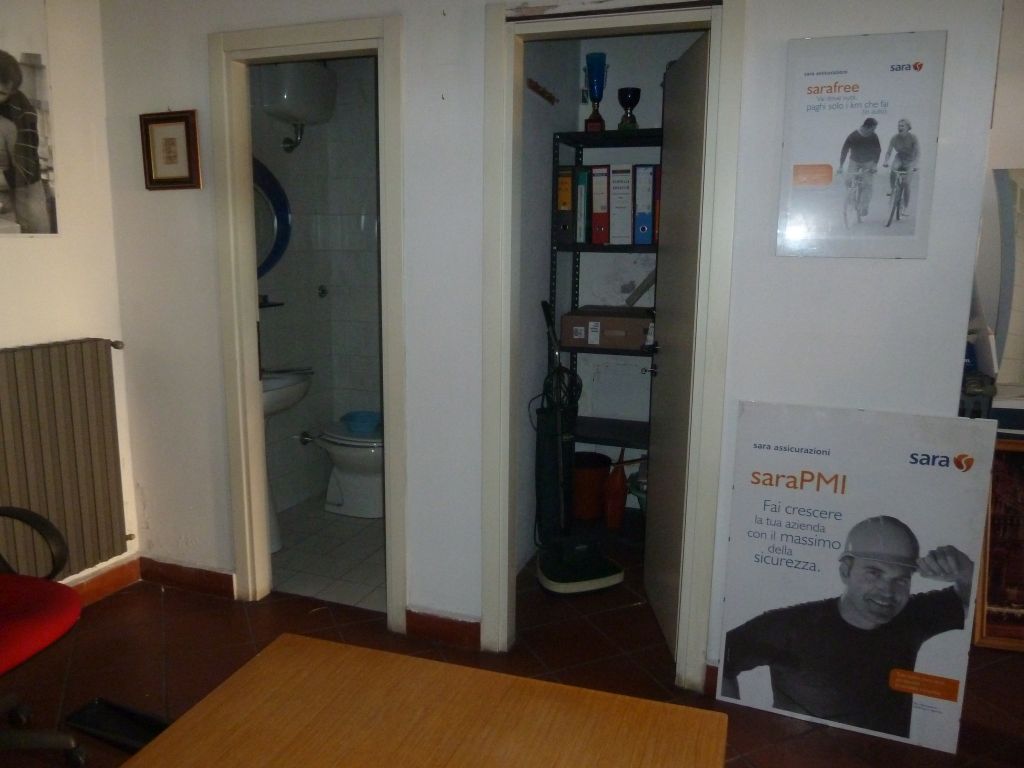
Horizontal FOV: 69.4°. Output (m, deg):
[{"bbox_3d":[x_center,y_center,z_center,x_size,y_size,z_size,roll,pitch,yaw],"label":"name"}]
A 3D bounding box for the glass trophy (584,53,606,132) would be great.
[{"bbox_3d":[0.390,-1.347,3.441,0.105,0.370,0.095,4,10,19],"label":"glass trophy"}]

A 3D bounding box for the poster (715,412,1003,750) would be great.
[{"bbox_3d":[1.008,0.570,2.239,0.690,1.000,0.020,5,9,21],"label":"poster"}]

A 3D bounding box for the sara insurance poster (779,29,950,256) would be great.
[{"bbox_3d":[0.970,-0.660,2.080,0.400,0.600,0.016,4,10,19],"label":"sara insurance poster"}]

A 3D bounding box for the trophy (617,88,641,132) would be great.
[{"bbox_3d":[0.540,-1.256,3.403,0.105,0.205,0.100,4,10,19],"label":"trophy"}]

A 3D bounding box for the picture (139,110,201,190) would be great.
[{"bbox_3d":[-1.297,-0.888,2.824,0.262,0.282,0.022,4,10,19],"label":"picture"}]

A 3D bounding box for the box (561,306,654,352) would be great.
[{"bbox_3d":[0.529,-0.267,3.659,0.490,0.165,0.360,4,10,19],"label":"box"}]

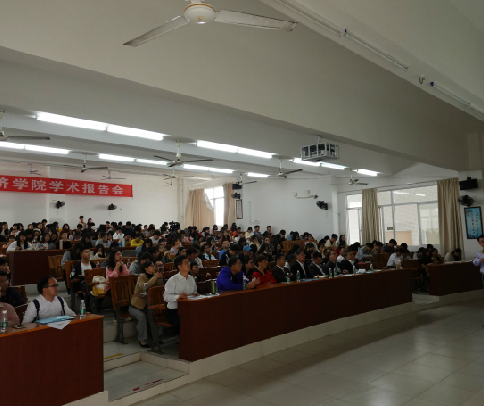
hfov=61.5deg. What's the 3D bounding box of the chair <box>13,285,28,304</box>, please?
[{"bbox_3d":[-2.835,1.580,5.015,0.600,0.980,0.530,-6,-7,36],"label":"chair"}]

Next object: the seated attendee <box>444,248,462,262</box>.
[{"bbox_3d":[5.875,1.820,11.308,0.500,1.130,0.780,3,-7,-40],"label":"seated attendee"}]

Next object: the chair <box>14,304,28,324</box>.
[{"bbox_3d":[-2.111,1.530,4.387,0.630,0.880,0.550,-6,-7,35],"label":"chair"}]

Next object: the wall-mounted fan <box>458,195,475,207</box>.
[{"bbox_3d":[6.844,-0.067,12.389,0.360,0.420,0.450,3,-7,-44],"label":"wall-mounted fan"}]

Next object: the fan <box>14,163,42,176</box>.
[{"bbox_3d":[-8.374,-1.345,16.099,1.320,0.460,1.320,4,-8,-43],"label":"fan"}]

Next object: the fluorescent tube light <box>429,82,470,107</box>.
[{"bbox_3d":[2.550,-1.305,4.943,1.220,0.070,0.060,3,-5,-44],"label":"fluorescent tube light"}]

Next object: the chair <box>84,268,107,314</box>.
[{"bbox_3d":[-2.332,1.594,7.186,0.600,0.920,0.540,-7,-8,41],"label":"chair"}]

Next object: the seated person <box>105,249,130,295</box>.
[{"bbox_3d":[-2.213,1.446,7.360,0.750,1.220,0.480,-6,-7,36],"label":"seated person"}]

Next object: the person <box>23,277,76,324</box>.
[{"bbox_3d":[-2.074,1.398,4.379,0.720,1.180,0.580,-6,-7,40],"label":"person"}]

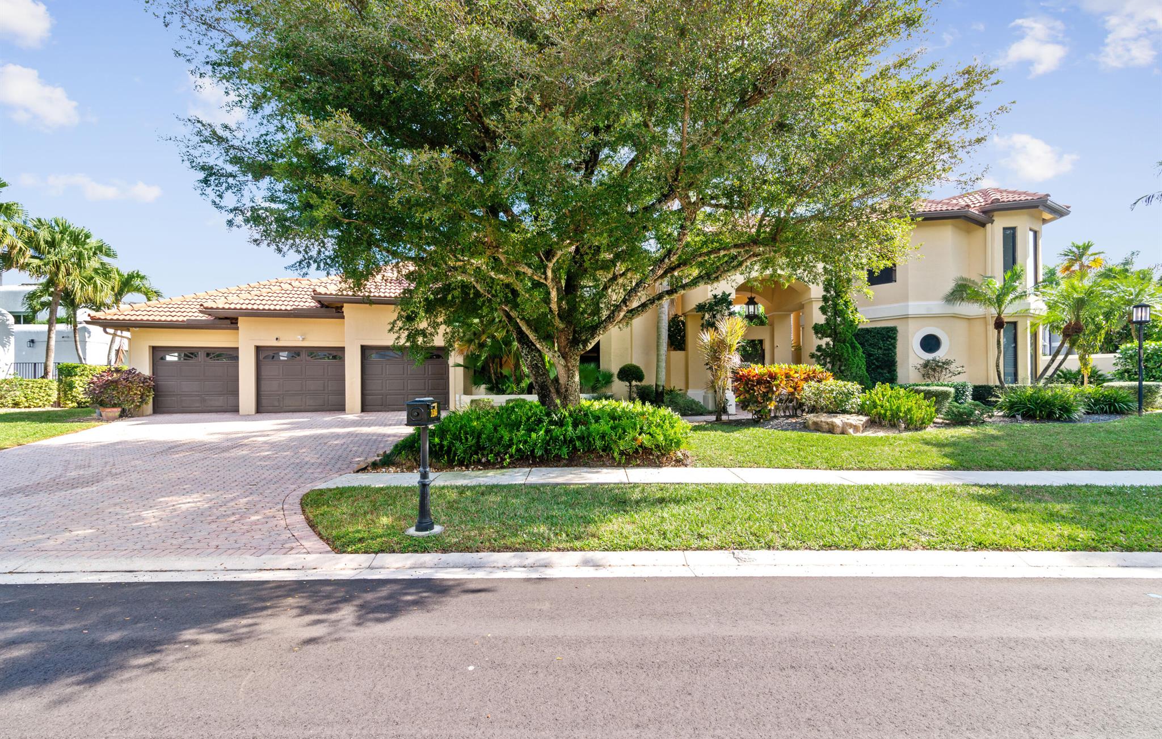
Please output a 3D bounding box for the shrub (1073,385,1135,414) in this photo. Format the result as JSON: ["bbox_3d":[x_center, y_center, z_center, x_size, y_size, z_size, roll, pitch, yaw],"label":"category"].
[{"bbox_3d":[16.700,0.960,16.500,1.550,0.950,1.400,0,0,0],"label":"shrub"}]

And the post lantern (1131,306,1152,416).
[{"bbox_3d":[16.800,-0.300,15.500,0.380,3.400,0.380,0,0,0],"label":"post lantern"}]

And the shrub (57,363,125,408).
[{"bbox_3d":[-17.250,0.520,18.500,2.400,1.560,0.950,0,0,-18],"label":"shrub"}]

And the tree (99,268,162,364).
[{"bbox_3d":[-18.300,-1.380,21.000,2.250,5.350,2.250,0,0,-41],"label":"tree"}]

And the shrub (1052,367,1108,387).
[{"bbox_3d":[15.736,0.570,16.300,1.350,1.250,1.300,0,0,44],"label":"shrub"}]

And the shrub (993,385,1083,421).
[{"bbox_3d":[11.712,0.900,13.300,1.750,0.880,1.400,0,0,41],"label":"shrub"}]

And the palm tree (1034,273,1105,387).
[{"bbox_3d":[16.100,-1.000,17.100,2.200,4.300,2.200,0,0,0],"label":"palm tree"}]

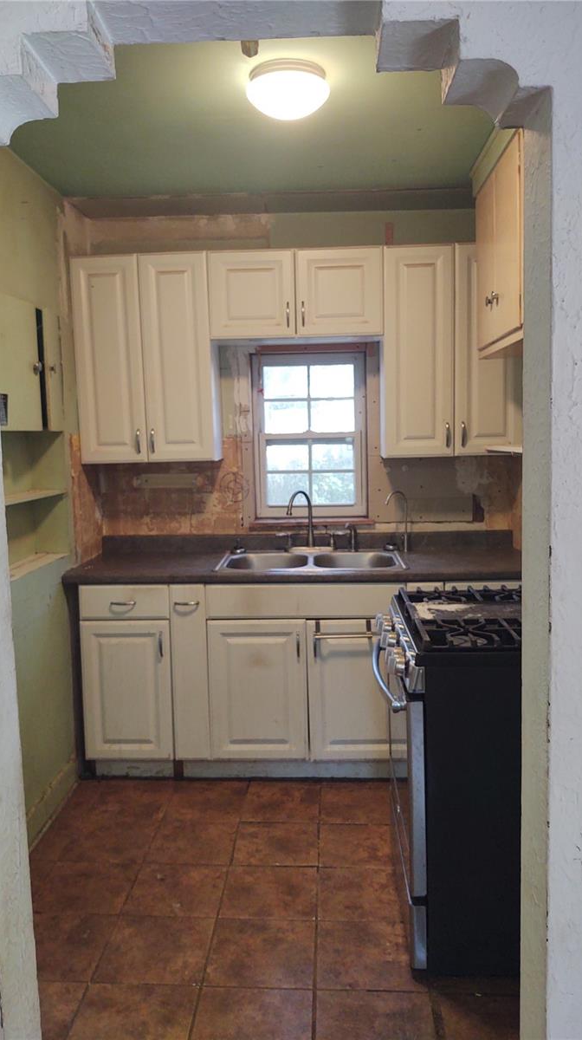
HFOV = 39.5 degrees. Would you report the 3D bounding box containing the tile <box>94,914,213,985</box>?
[{"bbox_3d":[-0.391,1.270,2.392,0.305,0.010,0.305,-1,7,3],"label":"tile"}]

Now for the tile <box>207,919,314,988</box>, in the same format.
[{"bbox_3d":[-0.081,1.254,2.350,0.306,0.012,0.306,-1,7,3],"label":"tile"}]

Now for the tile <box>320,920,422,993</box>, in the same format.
[{"bbox_3d":[0.225,1.250,2.333,0.306,0.012,0.306,-1,7,3],"label":"tile"}]

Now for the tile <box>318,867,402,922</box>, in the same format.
[{"bbox_3d":[0.241,1.213,2.637,0.306,0.012,0.306,-1,7,3],"label":"tile"}]

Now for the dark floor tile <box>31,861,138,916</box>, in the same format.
[{"bbox_3d":[-0.682,1.237,2.716,0.305,0.010,0.305,-1,7,3],"label":"dark floor tile"}]

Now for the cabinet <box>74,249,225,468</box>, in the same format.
[{"bbox_3d":[-0.650,-0.731,3.760,0.609,0.911,0.310,-1,7,3],"label":"cabinet"}]

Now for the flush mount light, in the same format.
[{"bbox_3d":[-0.007,-1.157,2.219,0.227,0.106,0.227,-1,7,4],"label":"flush mount light"}]

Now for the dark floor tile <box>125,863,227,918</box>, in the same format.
[{"bbox_3d":[-0.370,1.222,2.669,0.306,0.012,0.306,-1,7,3],"label":"dark floor tile"}]

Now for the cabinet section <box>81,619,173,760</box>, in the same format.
[{"bbox_3d":[-0.673,0.684,3.685,0.377,0.606,0.560,-1,7,3],"label":"cabinet section"}]

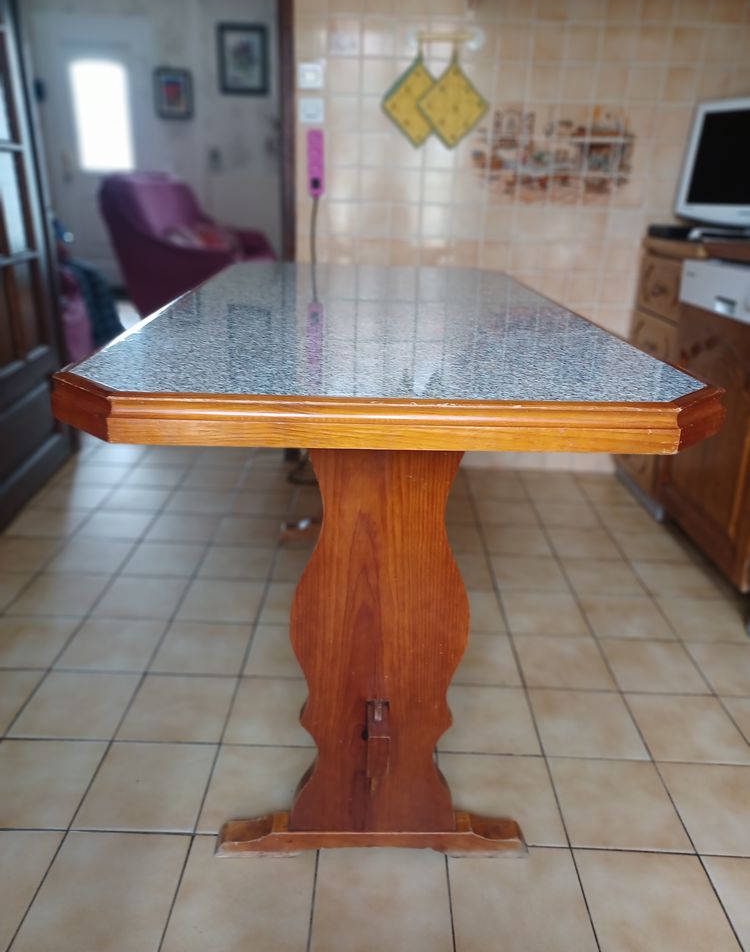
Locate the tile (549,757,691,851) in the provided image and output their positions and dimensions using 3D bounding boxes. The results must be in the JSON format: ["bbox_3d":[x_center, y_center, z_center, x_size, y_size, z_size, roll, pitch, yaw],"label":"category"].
[{"bbox_3d":[0.418,0.570,1.253,0.199,0.010,0.199,2,21,0],"label":"tile"}]

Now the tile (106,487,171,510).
[{"bbox_3d":[-0.774,0.078,2.374,0.198,0.010,0.198,2,22,0],"label":"tile"}]

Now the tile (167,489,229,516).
[{"bbox_3d":[-0.577,0.086,2.381,0.199,0.009,0.199,2,22,0],"label":"tile"}]

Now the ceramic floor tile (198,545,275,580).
[{"bbox_3d":[-0.384,0.246,2.035,0.200,0.010,0.200,2,22,0],"label":"ceramic floor tile"}]

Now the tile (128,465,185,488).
[{"bbox_3d":[-0.779,0.005,2.589,0.200,0.010,0.200,2,22,0],"label":"tile"}]

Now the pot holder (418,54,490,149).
[{"bbox_3d":[0.245,-1.168,2.258,0.225,0.268,0.014,2,22,0],"label":"pot holder"}]

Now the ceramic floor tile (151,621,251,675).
[{"bbox_3d":[-0.385,0.391,1.629,0.199,0.009,0.199,2,22,0],"label":"ceramic floor tile"}]

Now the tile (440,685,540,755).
[{"bbox_3d":[0.219,0.488,1.441,0.199,0.010,0.199,2,21,0],"label":"tile"}]

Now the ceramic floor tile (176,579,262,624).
[{"bbox_3d":[-0.381,0.316,1.812,0.198,0.010,0.198,2,22,0],"label":"ceramic floor tile"}]

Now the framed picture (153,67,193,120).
[{"bbox_3d":[-1.635,-3.092,5.845,0.290,0.385,0.025,2,22,0],"label":"framed picture"}]

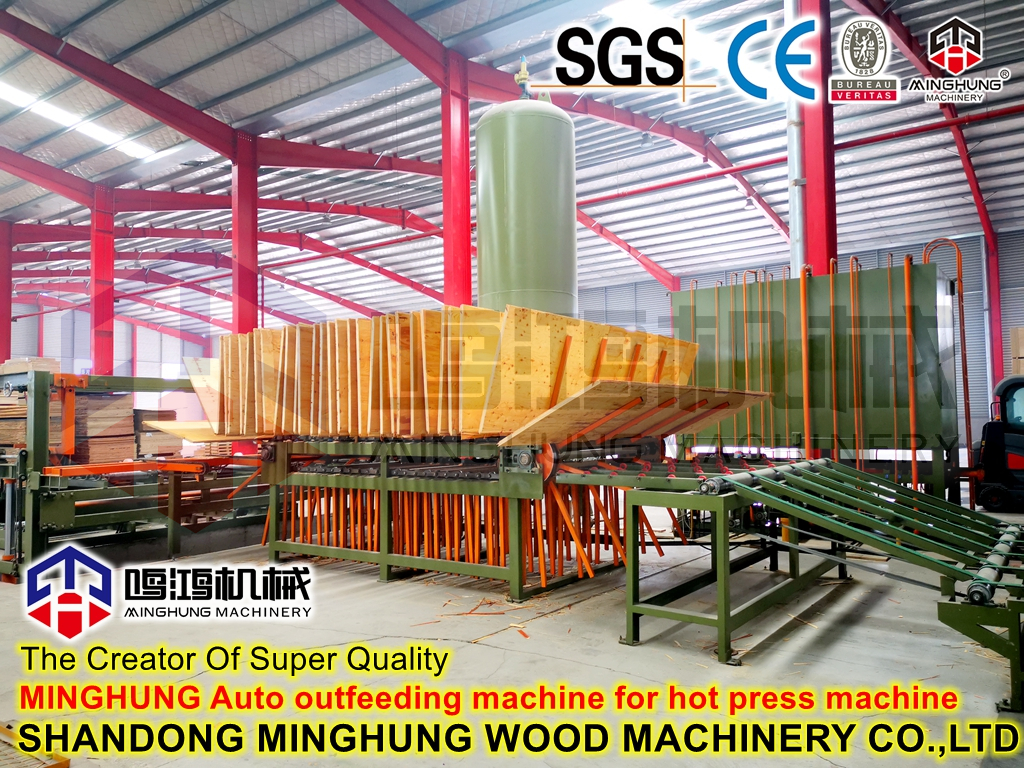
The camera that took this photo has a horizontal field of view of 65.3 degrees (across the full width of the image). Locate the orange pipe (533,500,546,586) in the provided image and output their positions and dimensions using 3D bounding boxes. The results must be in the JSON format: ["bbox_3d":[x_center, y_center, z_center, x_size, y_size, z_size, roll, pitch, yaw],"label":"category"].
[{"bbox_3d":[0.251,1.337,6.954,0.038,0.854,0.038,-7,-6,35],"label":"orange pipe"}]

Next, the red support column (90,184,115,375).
[{"bbox_3d":[-16.714,-2.281,32.541,0.329,11.567,0.705,-3,-4,37],"label":"red support column"}]

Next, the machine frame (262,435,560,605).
[{"bbox_3d":[-0.645,1.381,9.543,4.108,1.501,2.640,-3,-3,35],"label":"machine frame"}]

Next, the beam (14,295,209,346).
[{"bbox_3d":[-37.540,-6.112,77.718,0.314,0.862,17.836,-3,-12,37],"label":"beam"}]

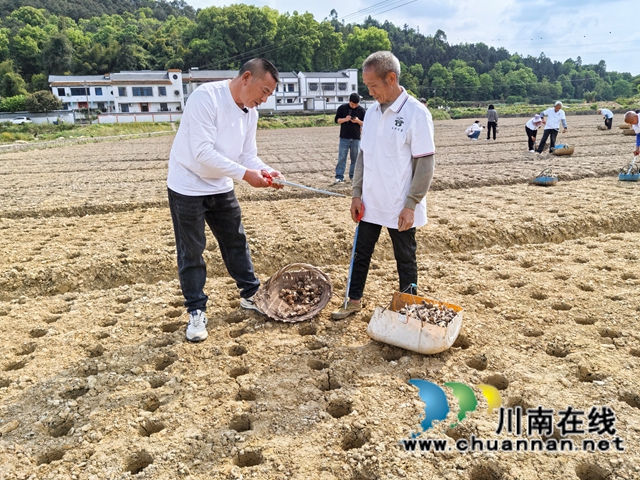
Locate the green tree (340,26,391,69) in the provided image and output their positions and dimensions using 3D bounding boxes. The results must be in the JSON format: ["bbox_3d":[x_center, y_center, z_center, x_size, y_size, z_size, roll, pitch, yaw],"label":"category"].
[{"bbox_3d":[12.109,-47.526,130.000,11.500,14.000,11.000,4,15,17],"label":"green tree"}]

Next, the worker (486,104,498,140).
[{"bbox_3d":[8.277,-5.626,23.952,0.520,1.644,0.360,5,15,17],"label":"worker"}]

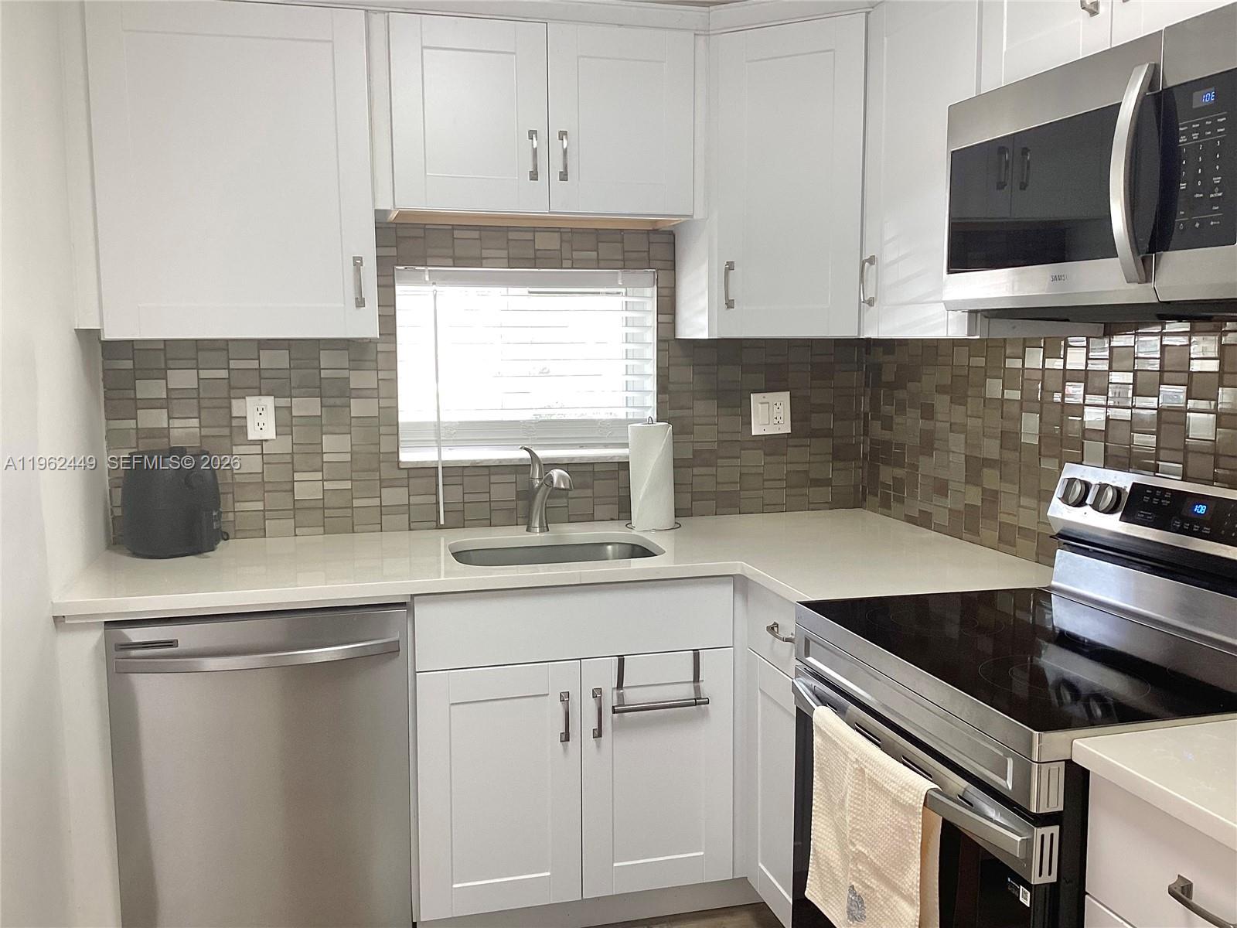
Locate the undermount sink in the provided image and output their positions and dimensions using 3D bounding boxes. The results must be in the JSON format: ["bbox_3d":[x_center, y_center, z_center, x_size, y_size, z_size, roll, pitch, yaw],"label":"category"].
[{"bbox_3d":[-0.158,0.313,2.798,0.535,0.205,0.395,-2,7,-15],"label":"undermount sink"}]

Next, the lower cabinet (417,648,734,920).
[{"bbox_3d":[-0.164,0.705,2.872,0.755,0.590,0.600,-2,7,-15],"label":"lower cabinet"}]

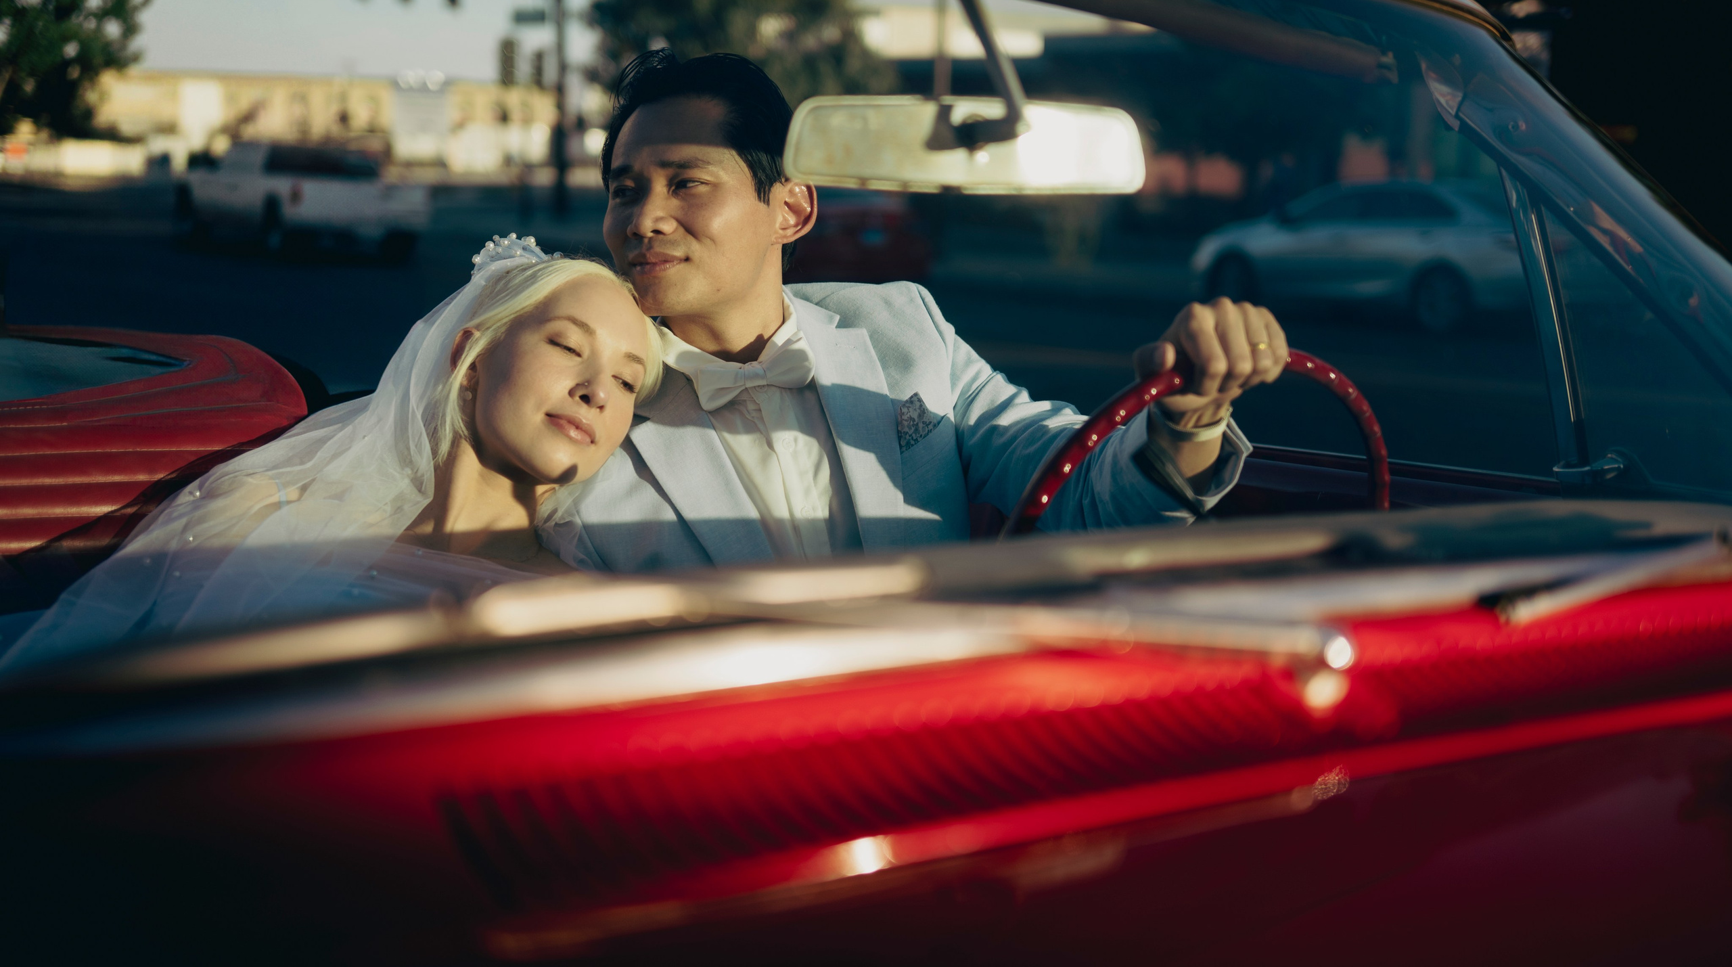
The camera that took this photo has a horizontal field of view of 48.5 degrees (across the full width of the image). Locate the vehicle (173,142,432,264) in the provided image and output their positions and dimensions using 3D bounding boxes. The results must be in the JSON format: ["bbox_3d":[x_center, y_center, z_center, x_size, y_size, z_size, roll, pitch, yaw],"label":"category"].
[{"bbox_3d":[-8.664,-4.344,29.300,1.870,1.730,5.400,-4,10,-36],"label":"vehicle"}]

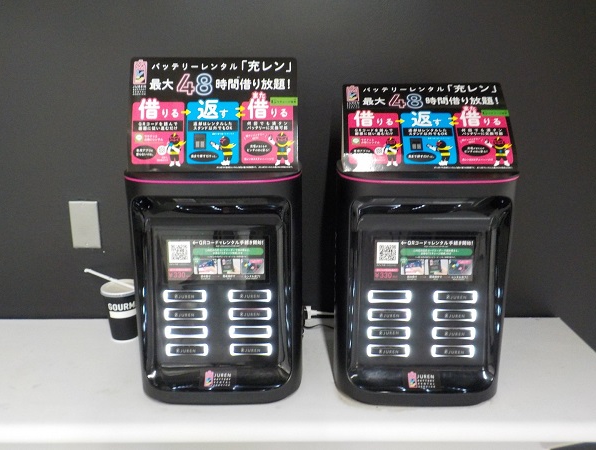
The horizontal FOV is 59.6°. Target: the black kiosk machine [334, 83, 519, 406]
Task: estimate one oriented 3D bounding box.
[{"bbox_3d":[0.231,0.029,1.010,0.314,0.586,0.228,0,15,2],"label":"black kiosk machine"}]

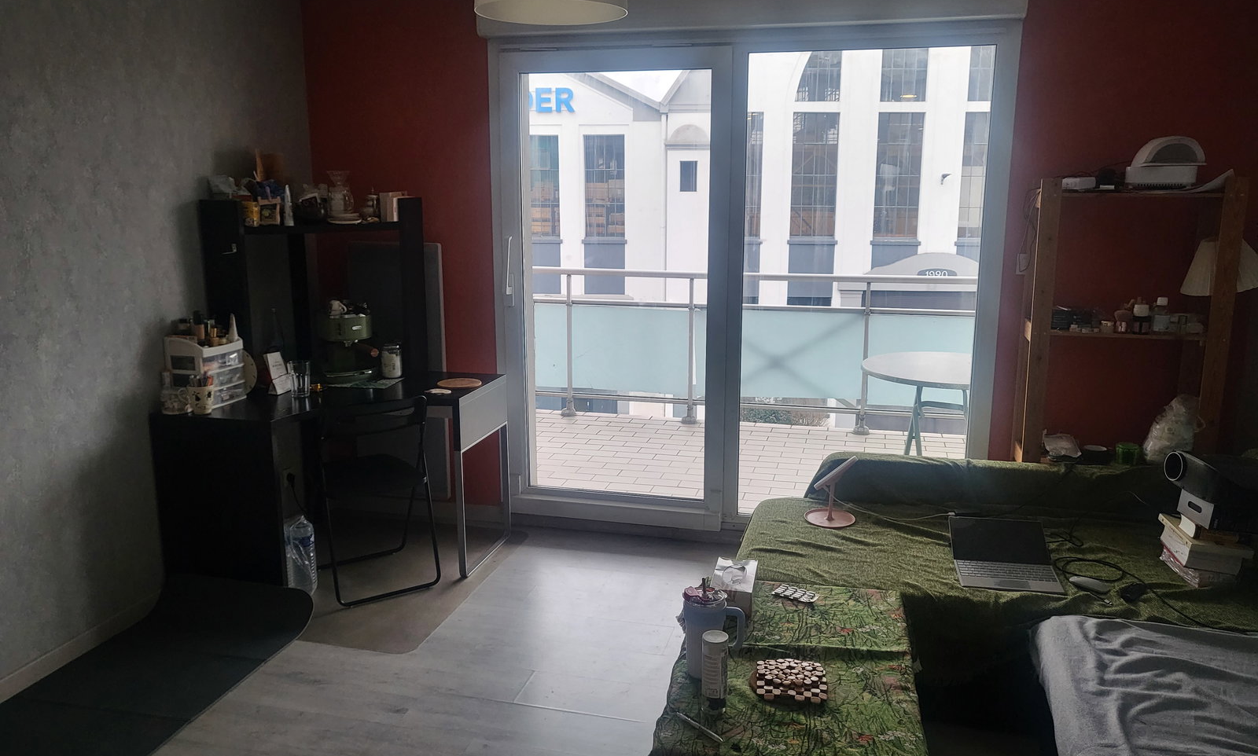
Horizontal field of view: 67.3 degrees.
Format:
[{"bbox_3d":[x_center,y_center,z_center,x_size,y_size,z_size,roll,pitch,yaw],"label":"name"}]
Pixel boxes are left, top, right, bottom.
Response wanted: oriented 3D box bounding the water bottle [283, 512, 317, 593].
[{"bbox_3d":[-1.278,0.683,3.692,0.100,0.310,0.100,3,12,14],"label":"water bottle"}]

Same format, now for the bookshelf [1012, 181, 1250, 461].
[{"bbox_3d":[1.805,0.066,3.519,0.640,1.590,0.280,3,12,14],"label":"bookshelf"}]

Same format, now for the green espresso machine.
[{"bbox_3d":[-1.216,-0.152,4.032,0.245,0.300,0.290,-8,15,-34],"label":"green espresso machine"}]

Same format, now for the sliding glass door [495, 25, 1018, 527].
[{"bbox_3d":[0.446,-0.340,3.961,2.075,2.091,0.100,3,12,14],"label":"sliding glass door"}]

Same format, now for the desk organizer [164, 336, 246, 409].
[{"bbox_3d":[-1.600,-0.039,3.580,0.165,0.265,0.226,3,12,14],"label":"desk organizer"}]

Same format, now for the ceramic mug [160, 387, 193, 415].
[{"bbox_3d":[-1.648,0.080,3.446,0.100,0.088,0.088,3,12,14],"label":"ceramic mug"}]

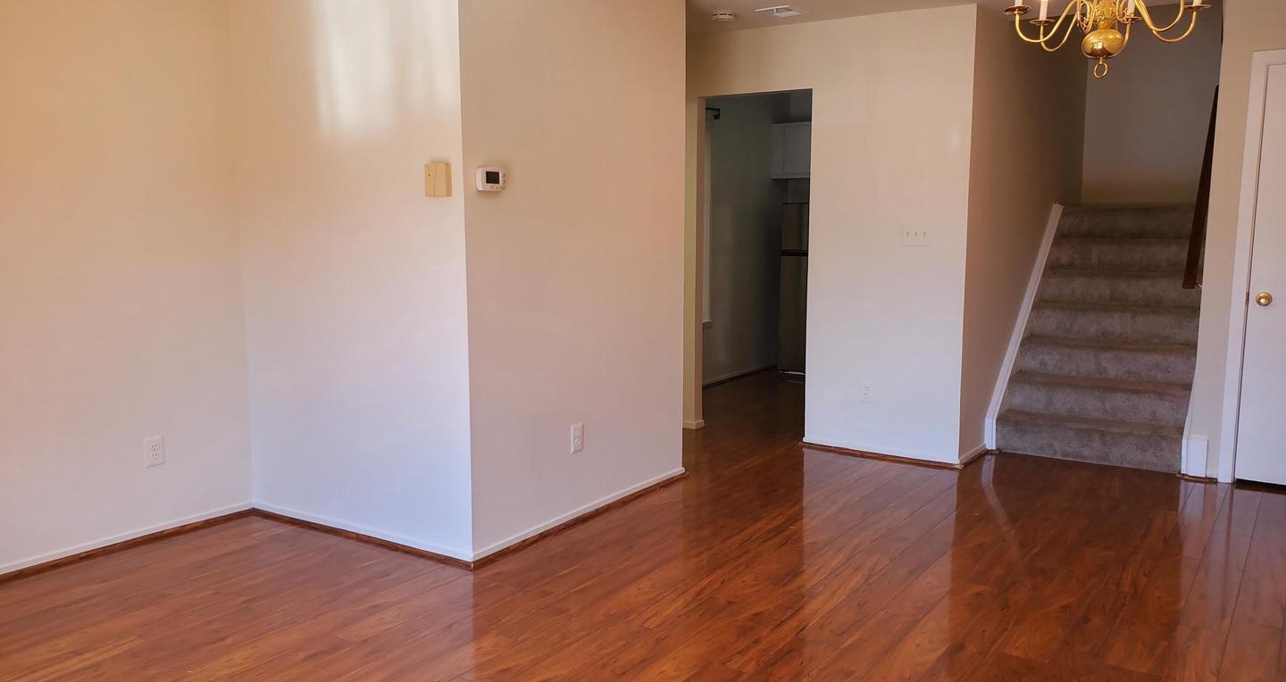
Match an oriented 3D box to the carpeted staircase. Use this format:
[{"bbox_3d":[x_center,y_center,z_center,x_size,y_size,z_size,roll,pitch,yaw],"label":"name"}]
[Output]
[{"bbox_3d":[2.833,-0.111,5.810,0.950,1.390,1.620,5,9,33],"label":"carpeted staircase"}]

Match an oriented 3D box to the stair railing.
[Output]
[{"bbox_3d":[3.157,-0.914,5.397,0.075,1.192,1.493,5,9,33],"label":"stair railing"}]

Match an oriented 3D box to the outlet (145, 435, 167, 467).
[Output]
[{"bbox_3d":[-2.001,0.457,3.966,0.010,0.119,0.078,5,9,33],"label":"outlet"}]

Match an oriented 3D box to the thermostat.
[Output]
[{"bbox_3d":[-0.565,-0.601,3.595,0.030,0.083,0.134,5,9,33],"label":"thermostat"}]

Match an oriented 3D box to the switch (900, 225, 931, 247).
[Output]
[{"bbox_3d":[1.449,-0.565,5.133,0.163,0.115,0.012,5,9,33],"label":"switch"}]

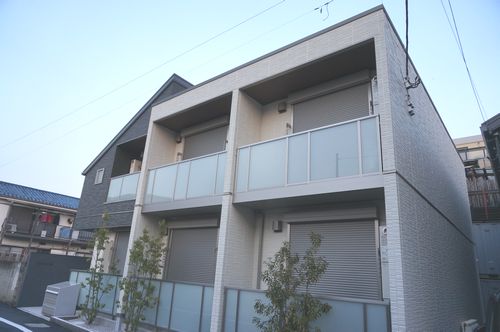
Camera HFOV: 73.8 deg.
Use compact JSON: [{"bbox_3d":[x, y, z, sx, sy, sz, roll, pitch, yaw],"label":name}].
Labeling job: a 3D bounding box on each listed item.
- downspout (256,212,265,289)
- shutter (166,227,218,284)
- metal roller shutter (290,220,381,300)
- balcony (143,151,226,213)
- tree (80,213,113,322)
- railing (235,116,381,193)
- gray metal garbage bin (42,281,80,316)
[{"bbox_3d":[0.212,2.284,7.248,0.080,2.541,0.080,-11,-23,37],"label":"downspout"},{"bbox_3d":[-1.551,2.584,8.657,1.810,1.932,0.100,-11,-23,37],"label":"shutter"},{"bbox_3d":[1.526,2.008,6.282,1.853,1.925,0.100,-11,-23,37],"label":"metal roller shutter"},{"bbox_3d":[-1.515,0.611,8.806,3.103,1.270,0.929,-11,-23,37],"label":"balcony"},{"bbox_3d":[-4.128,2.785,9.178,0.800,2.890,0.800,-11,-23,37],"label":"tree"},{"bbox_3d":[0.938,-0.121,6.463,3.145,1.040,0.070,-11,-23,37],"label":"railing"},{"bbox_3d":[-5.501,3.859,9.727,0.840,0.880,0.570,-11,-23,37],"label":"gray metal garbage bin"}]

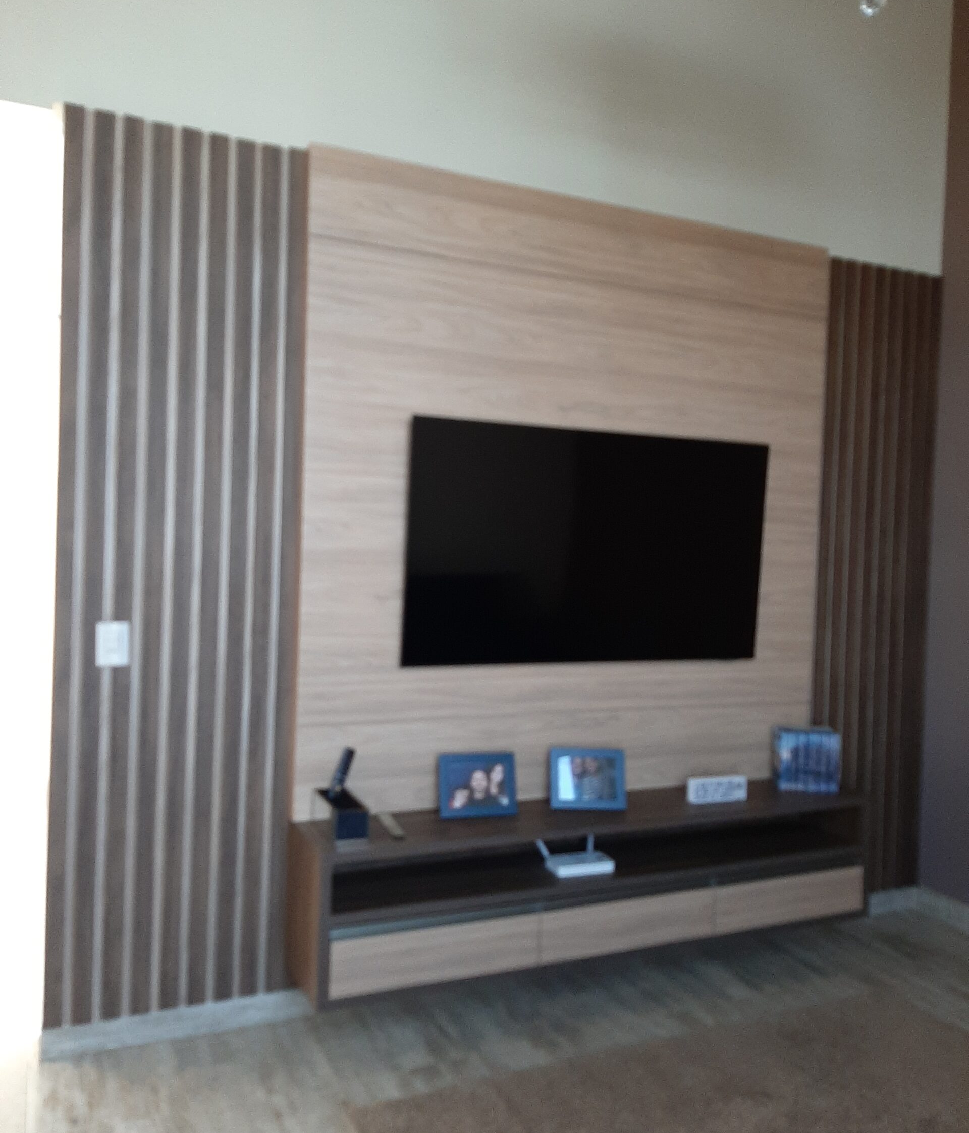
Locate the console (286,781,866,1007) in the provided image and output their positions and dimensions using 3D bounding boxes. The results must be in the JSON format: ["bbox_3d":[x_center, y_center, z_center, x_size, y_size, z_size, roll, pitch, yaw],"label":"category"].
[{"bbox_3d":[0.363,0.950,3.011,1.870,0.393,0.332,1,1,-24],"label":"console"}]

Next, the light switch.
[{"bbox_3d":[-0.989,0.206,2.584,0.082,0.117,0.012,1,1,-24],"label":"light switch"}]

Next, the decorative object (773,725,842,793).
[{"bbox_3d":[1.108,0.666,3.358,0.202,0.204,0.130,2,1,3],"label":"decorative object"}]

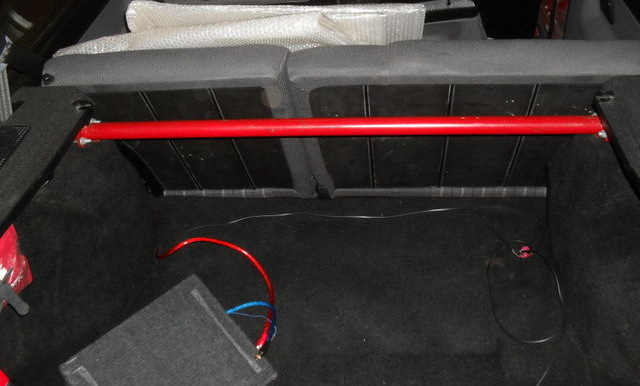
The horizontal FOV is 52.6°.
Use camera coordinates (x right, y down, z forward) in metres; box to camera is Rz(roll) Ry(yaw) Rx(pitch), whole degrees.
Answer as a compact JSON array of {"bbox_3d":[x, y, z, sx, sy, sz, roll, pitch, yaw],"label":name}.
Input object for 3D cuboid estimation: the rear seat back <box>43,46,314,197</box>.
[{"bbox_3d":[-0.272,-0.164,1.499,0.510,0.525,0.130,0,63,7],"label":"rear seat back"}]

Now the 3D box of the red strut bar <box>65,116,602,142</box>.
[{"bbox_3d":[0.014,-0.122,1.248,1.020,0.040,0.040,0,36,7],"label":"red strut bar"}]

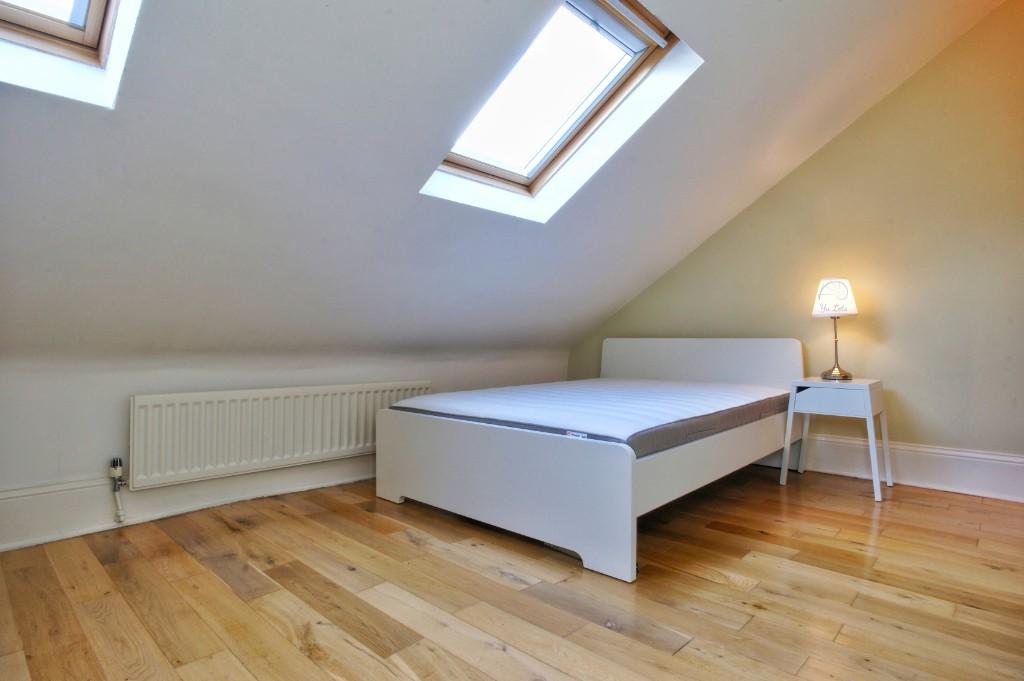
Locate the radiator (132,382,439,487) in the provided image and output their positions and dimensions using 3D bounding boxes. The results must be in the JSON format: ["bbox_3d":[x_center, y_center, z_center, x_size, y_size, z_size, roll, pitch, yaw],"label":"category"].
[{"bbox_3d":[-1.028,0.421,2.592,0.070,0.374,1.475,-1,-1,44],"label":"radiator"}]

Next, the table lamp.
[{"bbox_3d":[1.779,-0.051,2.804,0.235,0.550,0.235,-1,-1,44],"label":"table lamp"}]

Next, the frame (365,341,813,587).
[{"bbox_3d":[0.554,0.377,2.851,1.450,0.800,2.070,-1,-1,43],"label":"frame"}]

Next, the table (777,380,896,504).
[{"bbox_3d":[1.745,0.502,2.756,0.455,0.555,0.371,-1,-1,44],"label":"table"}]

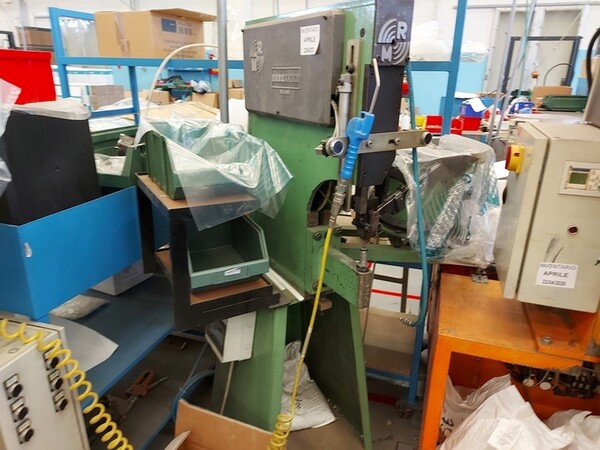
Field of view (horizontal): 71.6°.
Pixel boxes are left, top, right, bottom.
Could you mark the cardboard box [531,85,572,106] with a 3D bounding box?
[{"bbox_3d":[3.110,-1.608,5.242,0.440,0.250,0.320,8,20,19],"label":"cardboard box"}]

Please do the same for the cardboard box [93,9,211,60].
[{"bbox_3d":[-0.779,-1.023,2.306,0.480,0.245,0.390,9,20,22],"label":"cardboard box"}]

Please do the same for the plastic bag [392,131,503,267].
[{"bbox_3d":[0.663,-0.148,1.908,0.400,0.490,0.400,8,20,19],"label":"plastic bag"}]

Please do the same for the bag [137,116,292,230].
[{"bbox_3d":[-0.316,-0.214,1.485,0.450,0.290,0.420,-10,21,-29],"label":"bag"}]

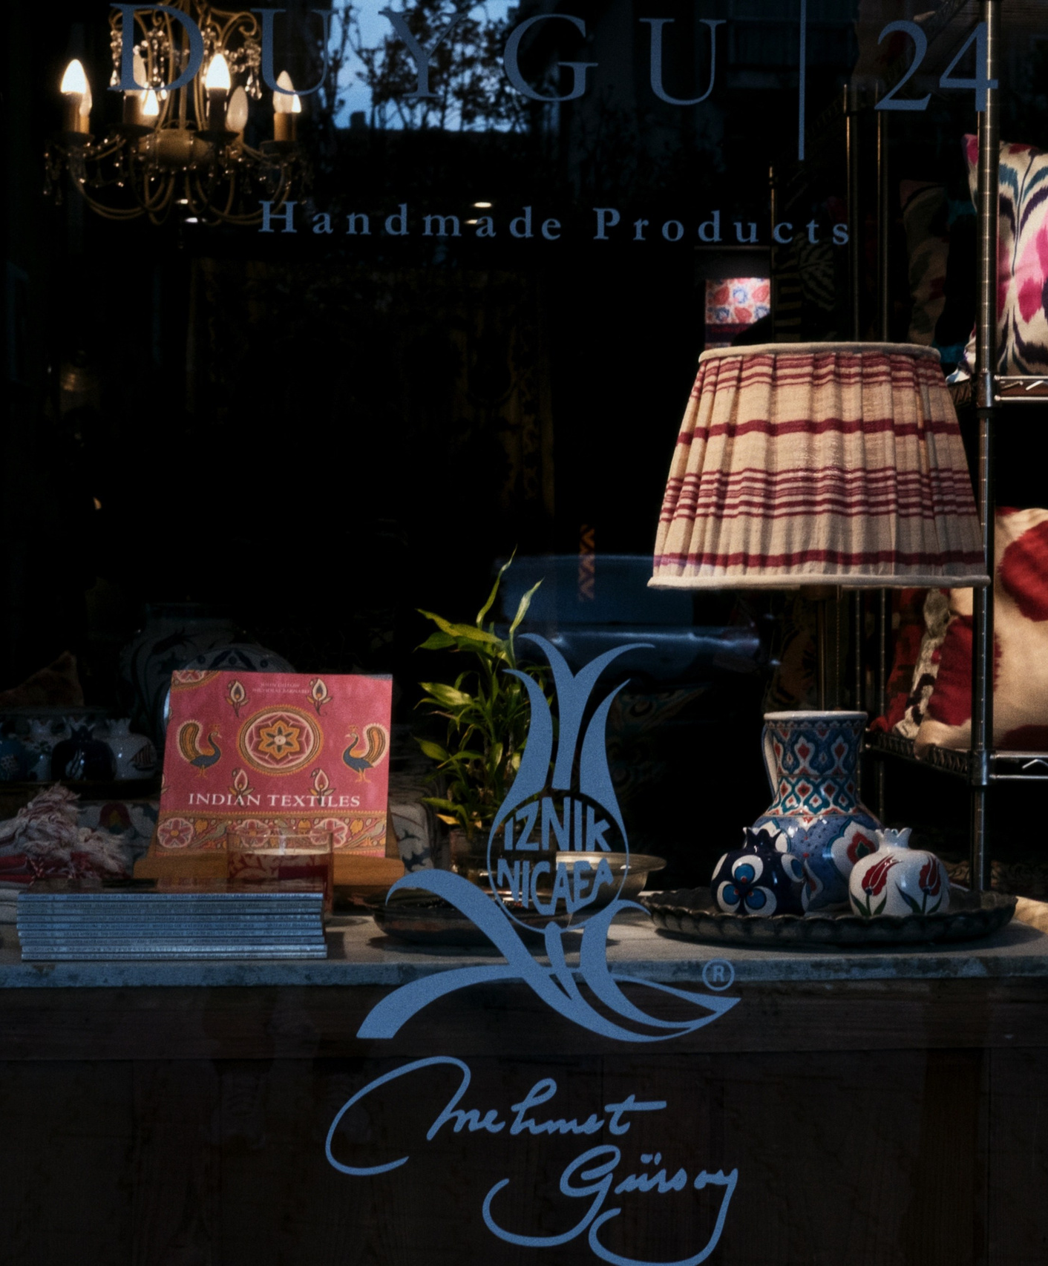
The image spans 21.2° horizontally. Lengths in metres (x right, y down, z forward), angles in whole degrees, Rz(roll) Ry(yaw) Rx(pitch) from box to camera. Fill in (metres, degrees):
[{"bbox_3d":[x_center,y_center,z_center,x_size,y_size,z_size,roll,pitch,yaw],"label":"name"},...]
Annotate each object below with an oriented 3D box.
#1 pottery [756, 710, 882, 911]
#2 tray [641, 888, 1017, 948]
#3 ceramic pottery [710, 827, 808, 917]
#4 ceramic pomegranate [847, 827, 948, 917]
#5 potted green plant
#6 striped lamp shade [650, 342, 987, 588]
[{"bbox_3d":[0.302,0.182,2.880,0.150,0.197,0.150,0,1,-3],"label":"pottery"},{"bbox_3d":[0.305,0.278,2.800,0.376,0.032,0.330,0,1,-3],"label":"tray"},{"bbox_3d":[0.232,0.238,2.770,0.098,0.089,0.098,0,1,-3],"label":"ceramic pottery"},{"bbox_3d":[0.370,0.238,2.770,0.101,0.089,0.101,0,1,-3],"label":"ceramic pomegranate"},{"bbox_3d":[-0.038,0.082,2.790,0.145,0.335,0.140,0,1,-3],"label":"potted green plant"},{"bbox_3d":[0.313,-0.172,2.970,0.360,0.248,0.360,0,1,-3],"label":"striped lamp shade"}]

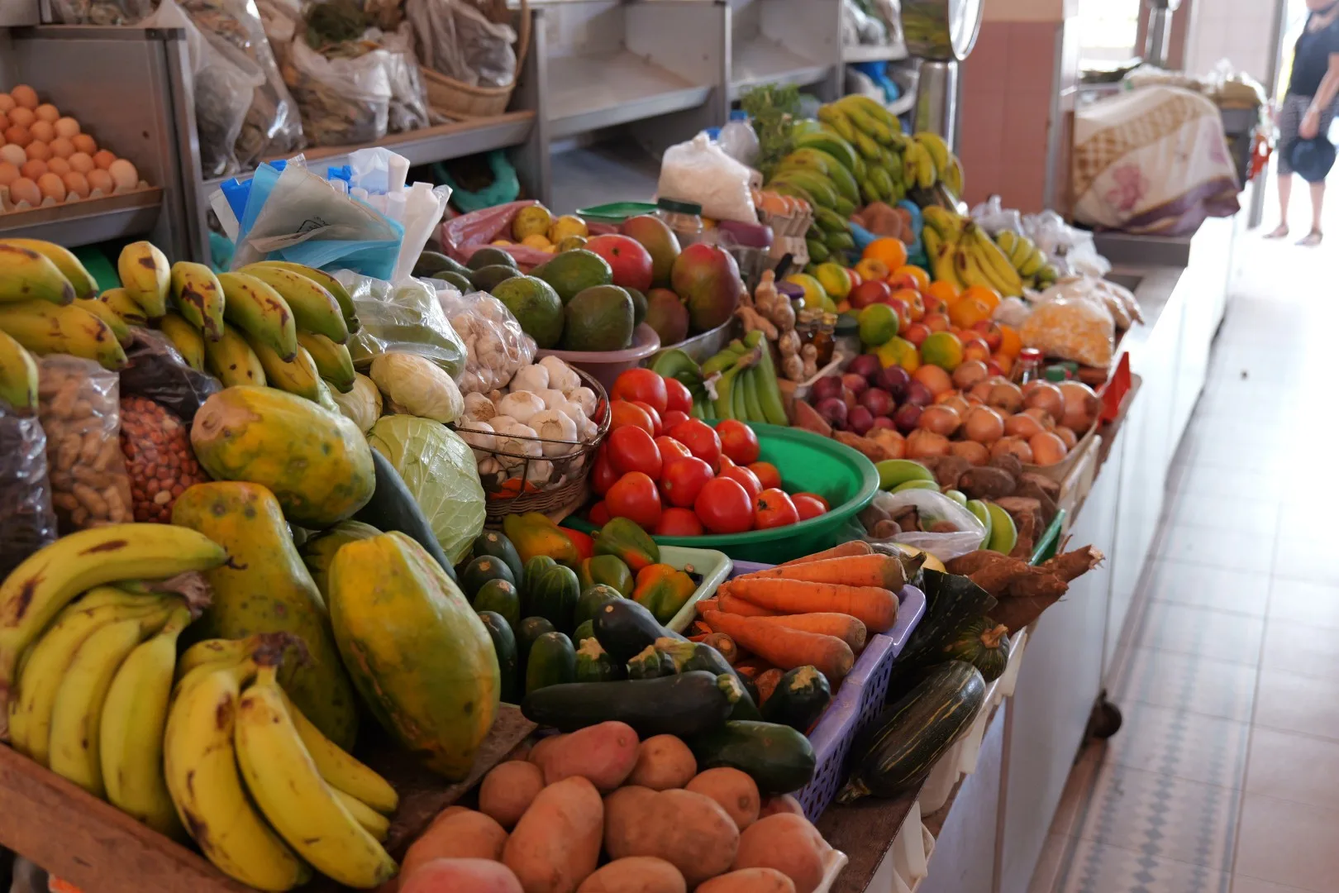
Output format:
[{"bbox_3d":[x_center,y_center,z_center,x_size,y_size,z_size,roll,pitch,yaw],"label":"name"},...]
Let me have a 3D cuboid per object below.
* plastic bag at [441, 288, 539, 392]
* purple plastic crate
[{"bbox_3d":[-0.236,-0.134,1.760,0.130,0.135,0.115,-10,21,-25],"label":"plastic bag"},{"bbox_3d":[0.079,0.264,1.371,0.260,0.130,0.410,7,21,24],"label":"purple plastic crate"}]

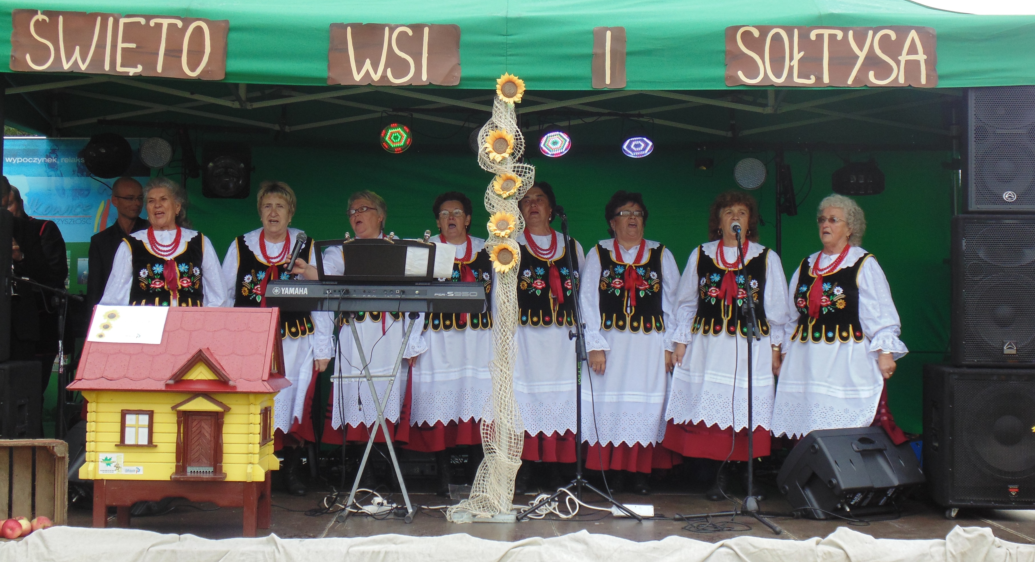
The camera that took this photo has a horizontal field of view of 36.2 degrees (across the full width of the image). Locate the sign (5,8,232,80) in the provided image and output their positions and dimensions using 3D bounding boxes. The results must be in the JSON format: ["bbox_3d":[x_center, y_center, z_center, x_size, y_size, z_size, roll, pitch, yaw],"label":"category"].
[{"bbox_3d":[-1.878,-1.113,7.480,1.015,0.290,0.030,2,-1,-2],"label":"sign"}]

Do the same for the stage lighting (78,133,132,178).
[{"bbox_3d":[-2.415,-0.736,9.300,0.300,0.275,0.260,0,11,-20],"label":"stage lighting"}]

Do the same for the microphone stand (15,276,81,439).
[{"bbox_3d":[-2.480,0.525,8.550,0.620,1.140,0.550,0,-1,30],"label":"microphone stand"}]

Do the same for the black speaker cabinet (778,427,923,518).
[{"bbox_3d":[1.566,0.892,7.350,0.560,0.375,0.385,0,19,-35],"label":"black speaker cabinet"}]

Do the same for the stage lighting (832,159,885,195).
[{"bbox_3d":[2.077,-0.628,9.650,0.320,0.215,0.240,1,12,7],"label":"stage lighting"}]

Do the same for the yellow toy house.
[{"bbox_3d":[-1.431,0.588,6.790,0.860,0.975,0.530,1,-1,0],"label":"yellow toy house"}]

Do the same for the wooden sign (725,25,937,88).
[{"bbox_3d":[1.435,-1.023,7.250,0.970,0.280,0.020,0,1,-2],"label":"wooden sign"}]

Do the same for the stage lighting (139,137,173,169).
[{"bbox_3d":[-2.175,-0.787,9.571,0.200,0.200,0.150,0,15,-9],"label":"stage lighting"}]

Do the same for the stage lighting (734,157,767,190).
[{"bbox_3d":[1.448,-0.668,9.850,0.210,0.210,0.220,0,-1,7],"label":"stage lighting"}]

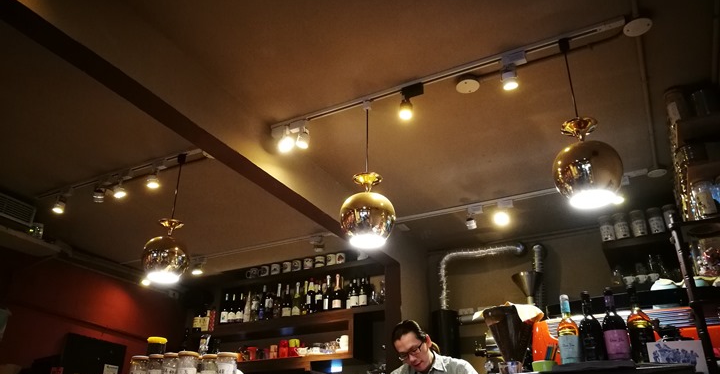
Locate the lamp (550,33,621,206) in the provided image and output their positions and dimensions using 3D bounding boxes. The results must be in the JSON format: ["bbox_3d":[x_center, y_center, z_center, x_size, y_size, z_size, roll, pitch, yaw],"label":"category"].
[{"bbox_3d":[0.870,-0.289,2.238,0.250,0.735,0.250,-13,-29,26],"label":"lamp"}]

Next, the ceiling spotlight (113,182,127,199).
[{"bbox_3d":[-1.504,0.022,3.512,0.075,0.090,0.080,13,-28,-25],"label":"ceiling spotlight"}]

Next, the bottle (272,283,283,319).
[{"bbox_3d":[-0.768,1.066,5.234,0.080,0.310,0.080,1,-26,0],"label":"bottle"}]

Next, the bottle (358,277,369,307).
[{"bbox_3d":[0.031,0.910,4.846,0.075,0.250,0.075,-12,-29,25],"label":"bottle"}]

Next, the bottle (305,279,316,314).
[{"bbox_3d":[-0.421,0.942,4.830,0.082,0.312,0.082,1,-27,0],"label":"bottle"}]

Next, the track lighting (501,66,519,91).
[{"bbox_3d":[0.656,-0.476,2.463,0.072,0.100,0.075,-13,-29,26],"label":"track lighting"}]

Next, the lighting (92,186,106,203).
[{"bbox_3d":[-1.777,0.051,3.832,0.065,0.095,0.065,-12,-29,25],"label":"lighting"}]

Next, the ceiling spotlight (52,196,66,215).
[{"bbox_3d":[-2.179,0.134,4.080,0.078,0.125,0.085,-13,-30,25],"label":"ceiling spotlight"}]

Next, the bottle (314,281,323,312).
[{"bbox_3d":[-0.372,0.983,5.045,0.078,0.285,0.078,1,-26,0],"label":"bottle"}]

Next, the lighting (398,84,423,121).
[{"bbox_3d":[0.259,-0.434,2.886,0.110,0.160,0.075,-12,-29,25],"label":"lighting"}]

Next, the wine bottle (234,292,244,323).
[{"bbox_3d":[-1.092,1.111,5.148,0.076,0.298,0.076,-13,-30,25],"label":"wine bottle"}]

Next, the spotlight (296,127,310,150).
[{"bbox_3d":[-0.296,-0.254,2.942,0.080,0.105,0.070,8,-26,-15],"label":"spotlight"}]

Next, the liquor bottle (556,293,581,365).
[{"bbox_3d":[0.827,0.567,2.234,0.075,0.280,0.075,-13,-30,25],"label":"liquor bottle"}]

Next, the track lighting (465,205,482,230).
[{"bbox_3d":[0.846,0.228,4.189,0.110,0.150,0.075,-12,-29,25],"label":"track lighting"}]

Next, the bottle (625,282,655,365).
[{"bbox_3d":[1.062,0.524,2.127,0.083,0.293,0.083,-13,-30,25],"label":"bottle"}]

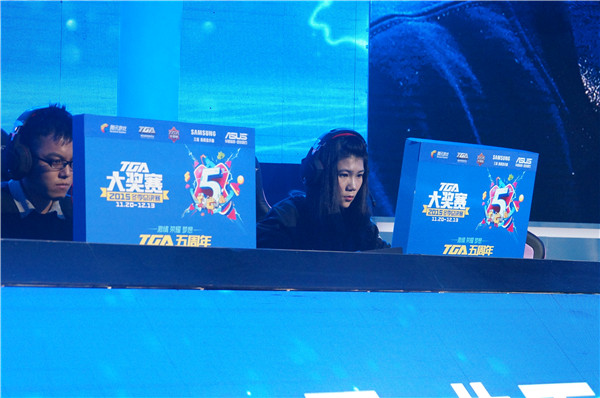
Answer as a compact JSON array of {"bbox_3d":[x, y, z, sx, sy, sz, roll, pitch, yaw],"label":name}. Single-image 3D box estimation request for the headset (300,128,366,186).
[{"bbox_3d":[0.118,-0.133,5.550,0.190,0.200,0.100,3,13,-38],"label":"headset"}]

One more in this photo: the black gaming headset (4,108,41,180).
[{"bbox_3d":[-0.734,-0.154,4.850,0.100,0.205,0.190,13,6,42],"label":"black gaming headset"}]

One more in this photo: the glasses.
[{"bbox_3d":[-0.697,-0.113,4.794,0.140,0.042,0.142,19,10,39],"label":"glasses"}]

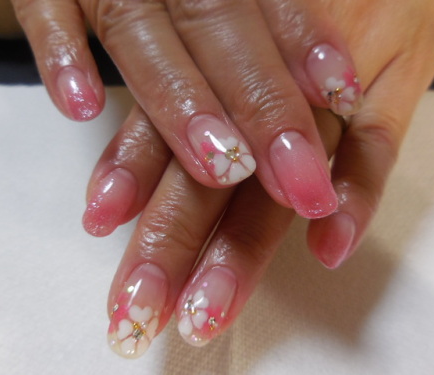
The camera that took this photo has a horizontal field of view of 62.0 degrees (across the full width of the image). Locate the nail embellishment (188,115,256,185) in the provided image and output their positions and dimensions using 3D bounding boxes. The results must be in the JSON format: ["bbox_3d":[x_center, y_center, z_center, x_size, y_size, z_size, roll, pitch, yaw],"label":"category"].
[{"bbox_3d":[0.001,-0.010,0.095,0.011,0.005,0.021,-29,87,-20],"label":"nail embellishment"}]

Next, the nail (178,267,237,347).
[{"bbox_3d":[-0.001,0.031,0.094,0.011,0.005,0.021,15,77,21],"label":"nail"}]

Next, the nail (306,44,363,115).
[{"bbox_3d":[0.033,-0.030,0.102,0.011,0.005,0.022,-13,82,-15],"label":"nail"}]

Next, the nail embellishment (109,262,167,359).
[{"bbox_3d":[-0.019,0.030,0.090,0.012,0.005,0.022,6,74,15],"label":"nail embellishment"}]

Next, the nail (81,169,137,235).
[{"bbox_3d":[-0.029,0.004,0.099,0.011,0.005,0.019,13,82,20],"label":"nail"}]

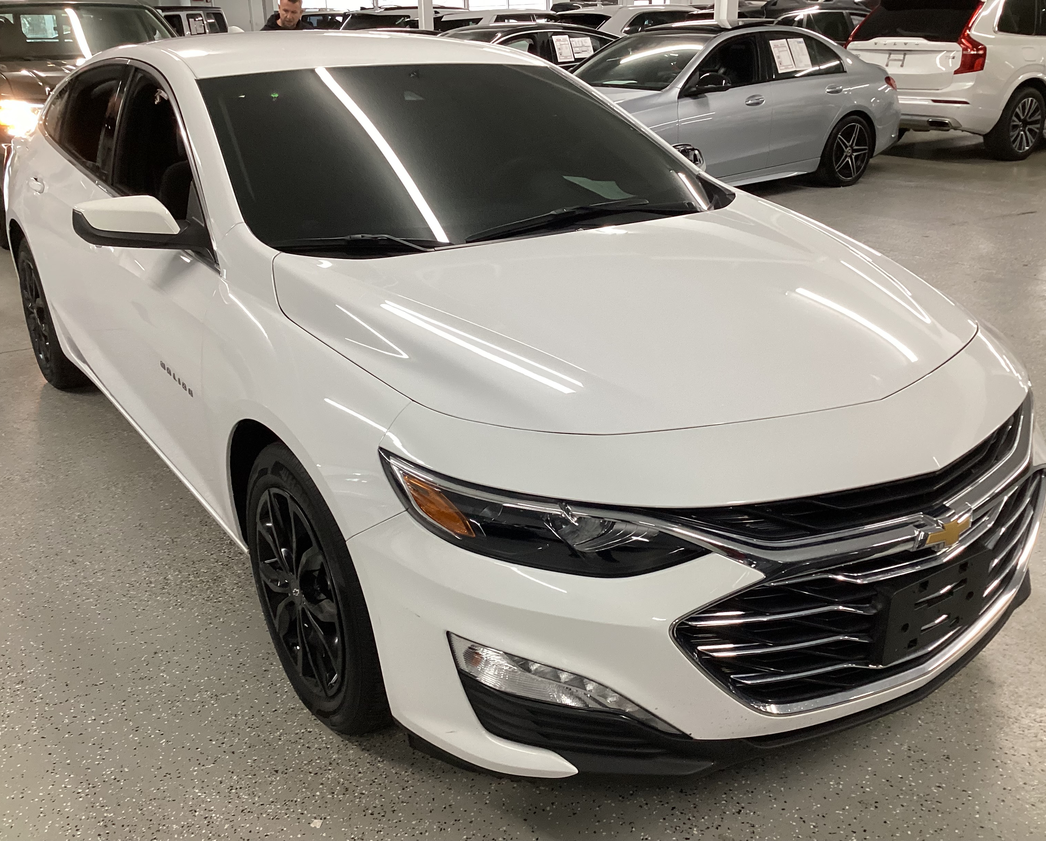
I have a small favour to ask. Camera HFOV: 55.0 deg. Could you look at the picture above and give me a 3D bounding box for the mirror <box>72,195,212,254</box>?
[{"bbox_3d":[-0.877,-0.446,2.287,0.250,0.140,0.180,-14,25,-32],"label":"mirror"}]

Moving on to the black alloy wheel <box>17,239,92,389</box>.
[{"bbox_3d":[-2.020,-0.497,4.395,0.230,0.670,0.670,-14,25,-32],"label":"black alloy wheel"}]

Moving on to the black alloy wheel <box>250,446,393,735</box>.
[{"bbox_3d":[-0.410,0.351,2.228,0.230,0.670,0.670,-14,25,-32],"label":"black alloy wheel"}]

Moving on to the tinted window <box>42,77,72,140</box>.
[{"bbox_3d":[-1.702,-1.144,3.647,0.060,0.210,0.380,14,9,-39],"label":"tinted window"}]

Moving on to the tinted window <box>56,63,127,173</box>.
[{"bbox_3d":[-1.362,-0.980,3.180,0.080,0.330,0.930,14,9,-39],"label":"tinted window"}]

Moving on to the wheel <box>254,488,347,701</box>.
[{"bbox_3d":[-0.439,0.359,2.209,0.150,0.475,0.475,-14,25,-32],"label":"wheel"}]

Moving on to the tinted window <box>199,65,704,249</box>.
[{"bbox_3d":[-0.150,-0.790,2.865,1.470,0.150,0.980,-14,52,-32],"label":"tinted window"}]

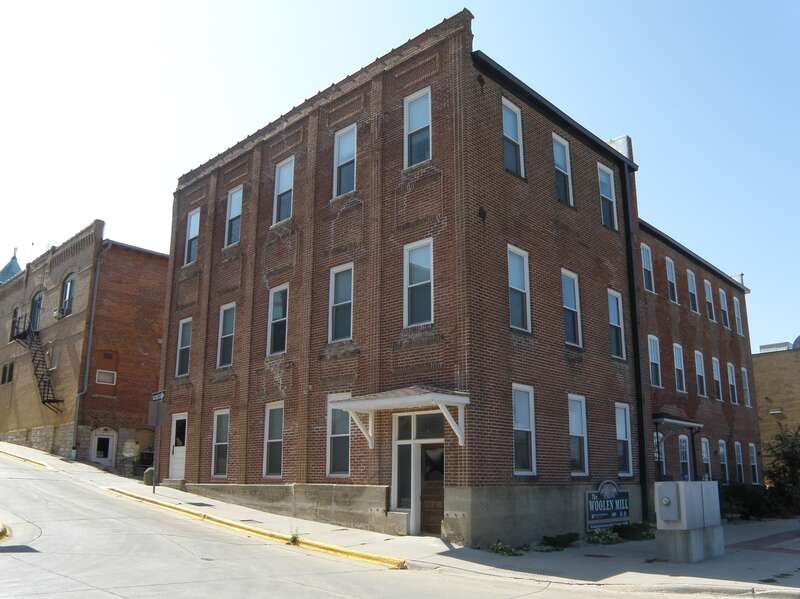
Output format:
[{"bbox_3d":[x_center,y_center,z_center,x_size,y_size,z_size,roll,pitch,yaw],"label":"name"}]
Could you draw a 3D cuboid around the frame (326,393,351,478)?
[{"bbox_3d":[-1.548,3.453,15.952,0.950,2.080,0.150,-14,-20,42],"label":"frame"}]

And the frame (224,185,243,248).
[{"bbox_3d":[-5.838,-2.910,21.862,0.950,2.080,0.150,-14,-20,42],"label":"frame"}]

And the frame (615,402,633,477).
[{"bbox_3d":[6.263,3.943,17.562,0.150,2.025,0.893,-14,-21,42],"label":"frame"}]

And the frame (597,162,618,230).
[{"bbox_3d":[6.709,-3.330,20.165,0.150,2.080,0.950,-14,-20,42],"label":"frame"}]

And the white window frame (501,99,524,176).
[{"bbox_3d":[2.894,-4.179,16.169,0.150,2.041,0.904,-14,-21,42],"label":"white window frame"}]

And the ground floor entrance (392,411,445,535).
[{"bbox_3d":[0.414,3.782,13.643,1.633,2.606,0.300,-14,-21,42],"label":"ground floor entrance"}]

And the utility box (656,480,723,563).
[{"bbox_3d":[4.968,3.777,10.715,1.250,1.250,0.580,14,-21,-42],"label":"utility box"}]

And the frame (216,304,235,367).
[{"bbox_3d":[-5.553,1.187,20.167,0.905,2.058,0.150,-14,-21,42],"label":"frame"}]

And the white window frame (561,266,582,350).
[{"bbox_3d":[4.732,0.249,17.206,0.150,2.080,0.950,-14,-20,42],"label":"white window frame"}]

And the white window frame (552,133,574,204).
[{"bbox_3d":[4.792,-3.810,18.276,0.150,2.080,0.950,-14,-20,42],"label":"white window frame"}]

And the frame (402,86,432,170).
[{"bbox_3d":[0.483,-4.266,15.604,0.914,2.030,0.150,-14,-21,42],"label":"frame"}]

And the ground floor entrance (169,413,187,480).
[{"bbox_3d":[-7.715,5.097,21.623,1.050,2.180,0.150,-14,-20,42],"label":"ground floor entrance"}]

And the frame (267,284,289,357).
[{"bbox_3d":[-3.693,0.633,18.800,0.950,2.080,0.150,-14,-20,42],"label":"frame"}]

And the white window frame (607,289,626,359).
[{"bbox_3d":[6.629,0.735,19.093,0.150,2.080,0.950,-14,-20,42],"label":"white window frame"}]

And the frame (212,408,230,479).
[{"bbox_3d":[-5.694,4.594,19.892,0.950,2.080,0.150,-14,-20,42],"label":"frame"}]

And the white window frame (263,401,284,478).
[{"bbox_3d":[-3.446,3.902,17.292,0.891,2.043,0.150,-14,-21,42],"label":"white window frame"}]

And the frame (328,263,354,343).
[{"bbox_3d":[-1.496,0.114,16.380,0.913,2.056,0.150,-14,-21,42],"label":"frame"}]

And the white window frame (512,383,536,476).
[{"bbox_3d":[2.763,2.940,14.096,0.150,2.028,0.901,-14,-21,42],"label":"white window frame"}]

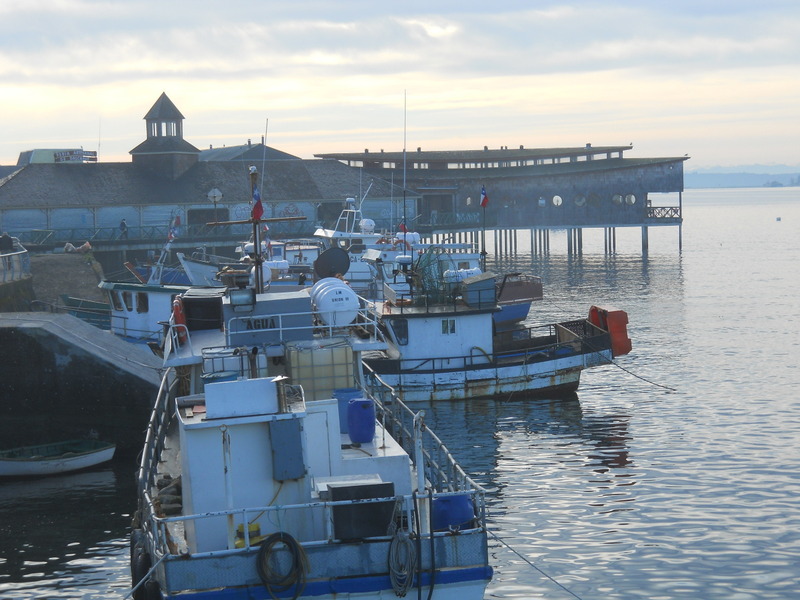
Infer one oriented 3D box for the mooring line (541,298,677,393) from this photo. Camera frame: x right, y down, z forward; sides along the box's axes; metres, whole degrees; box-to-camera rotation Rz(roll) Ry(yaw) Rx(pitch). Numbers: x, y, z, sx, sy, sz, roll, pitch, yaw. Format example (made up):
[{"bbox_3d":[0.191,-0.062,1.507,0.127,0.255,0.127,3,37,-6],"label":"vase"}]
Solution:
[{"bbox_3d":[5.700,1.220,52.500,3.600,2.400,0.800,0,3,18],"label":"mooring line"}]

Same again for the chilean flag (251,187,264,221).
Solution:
[{"bbox_3d":[-2.702,-1.836,36.500,0.250,0.640,0.130,-1,3,-6],"label":"chilean flag"}]

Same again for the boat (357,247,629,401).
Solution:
[{"bbox_3d":[1.250,0.566,52.400,10.000,4.100,4.100,-1,3,-9],"label":"boat"}]

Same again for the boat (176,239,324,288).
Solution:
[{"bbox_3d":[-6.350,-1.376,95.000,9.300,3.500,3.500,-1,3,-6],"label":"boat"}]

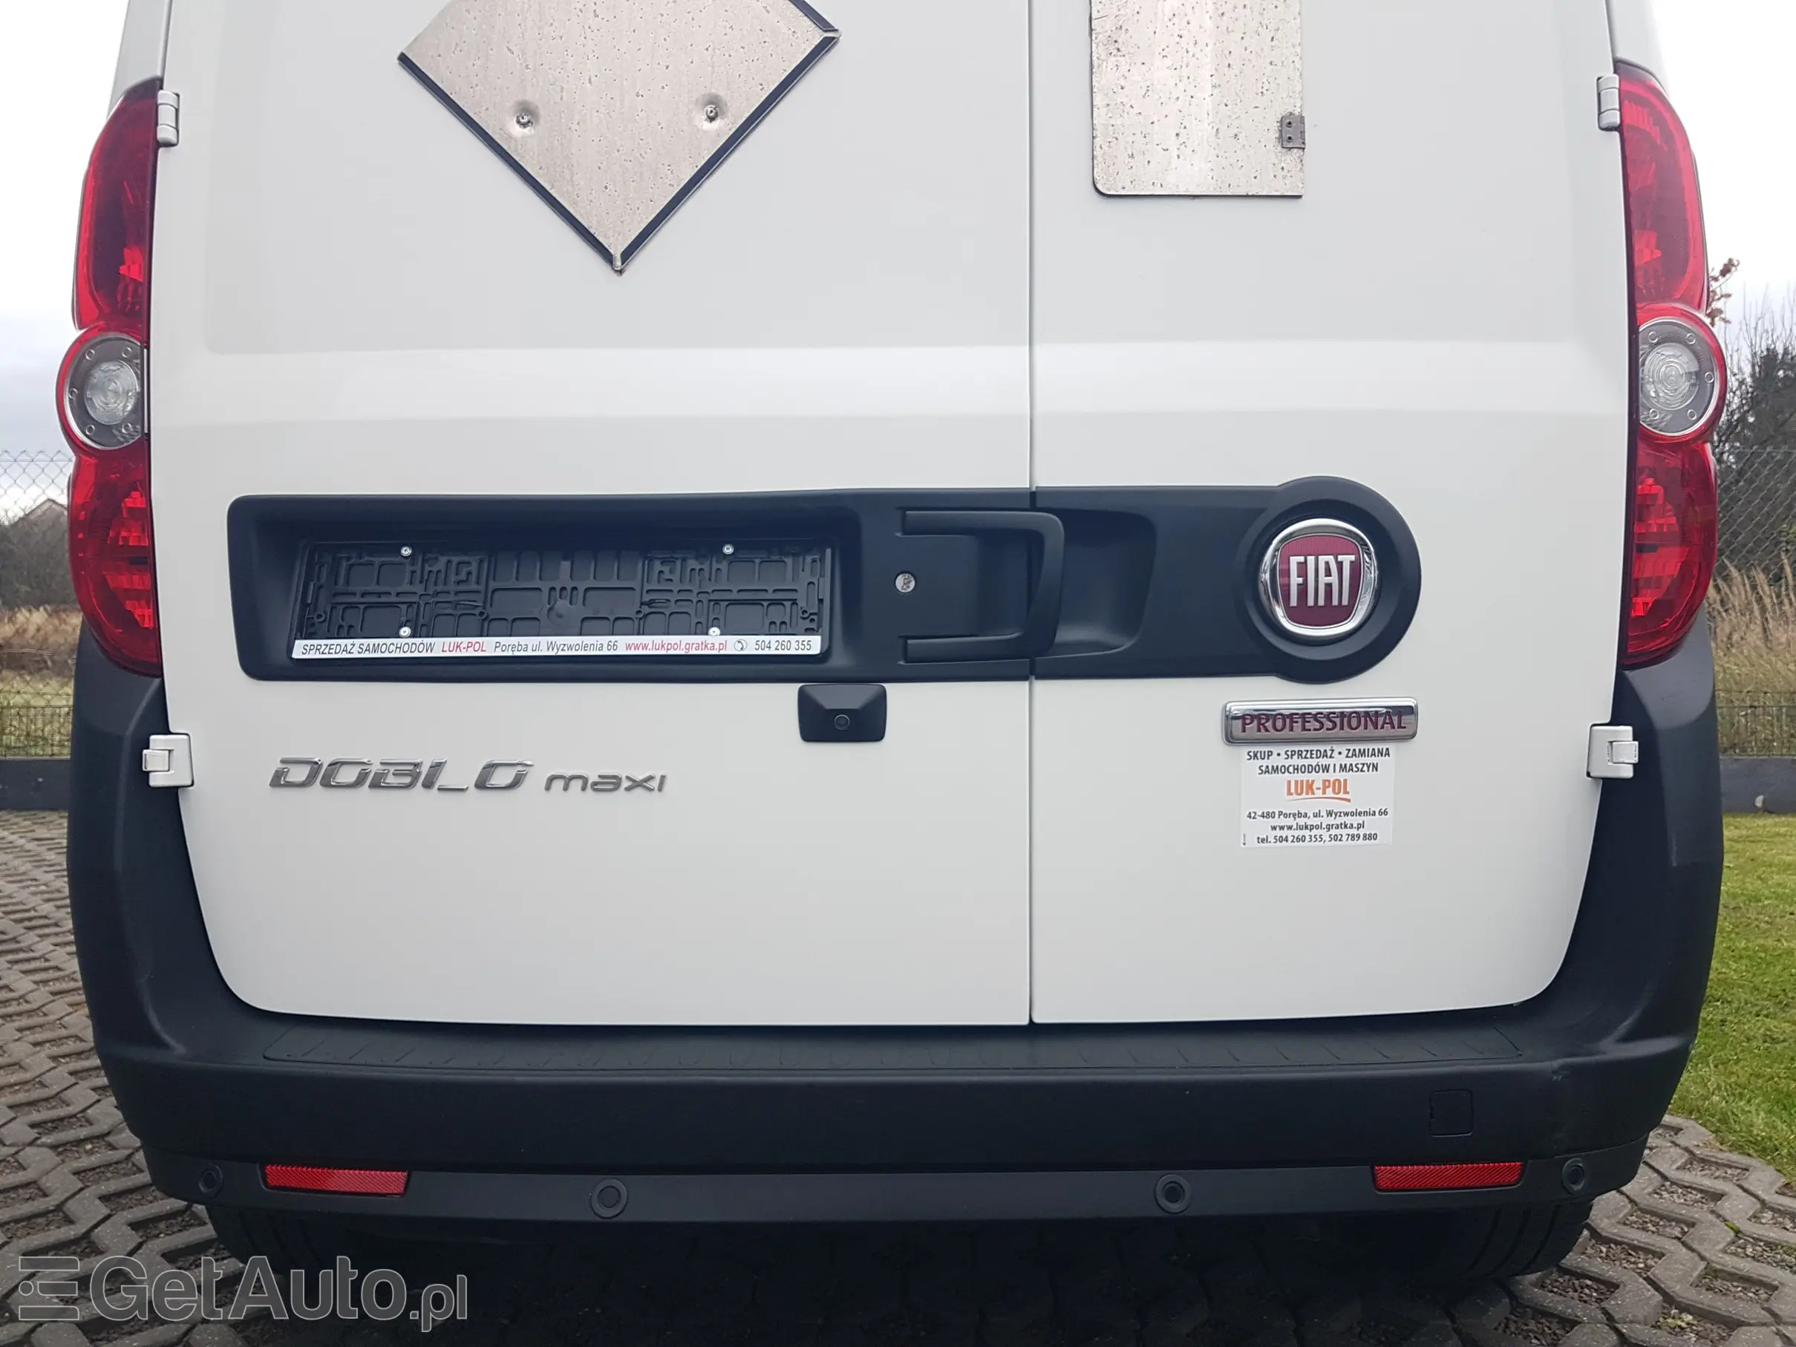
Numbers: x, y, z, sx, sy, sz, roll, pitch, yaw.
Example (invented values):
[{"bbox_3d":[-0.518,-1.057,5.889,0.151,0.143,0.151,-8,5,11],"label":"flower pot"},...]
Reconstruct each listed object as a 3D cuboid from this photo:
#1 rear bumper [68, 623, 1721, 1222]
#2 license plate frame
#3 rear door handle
[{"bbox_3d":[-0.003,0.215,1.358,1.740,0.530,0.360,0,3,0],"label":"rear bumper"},{"bbox_3d":[-0.332,-0.072,1.338,0.530,0.125,0.022,0,-16,0],"label":"license plate frame"},{"bbox_3d":[0.082,-0.084,1.305,0.158,0.144,0.040,0,3,0],"label":"rear door handle"}]

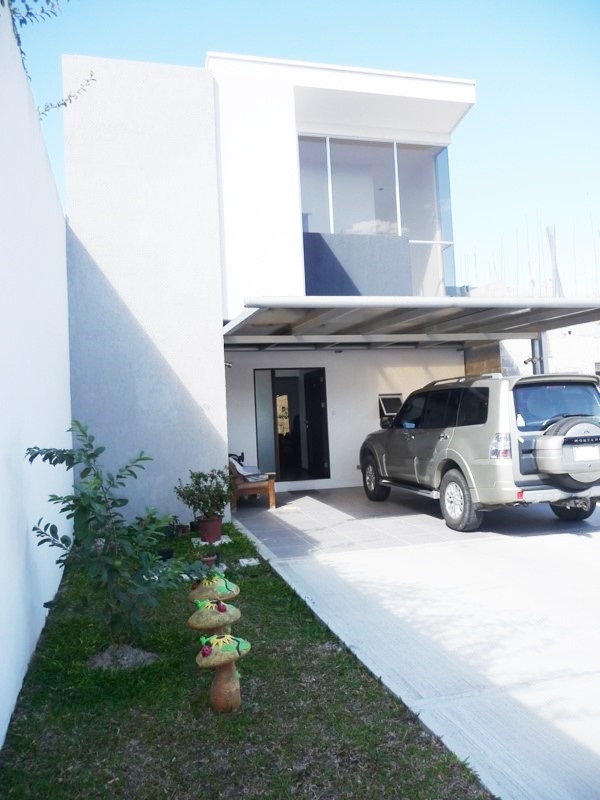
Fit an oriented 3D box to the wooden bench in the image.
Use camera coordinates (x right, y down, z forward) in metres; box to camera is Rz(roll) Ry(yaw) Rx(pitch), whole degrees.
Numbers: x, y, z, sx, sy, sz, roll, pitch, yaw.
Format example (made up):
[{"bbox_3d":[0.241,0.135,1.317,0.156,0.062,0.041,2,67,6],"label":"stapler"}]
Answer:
[{"bbox_3d":[-0.932,1.301,10.692,0.780,0.880,1.300,-2,0,-15],"label":"wooden bench"}]

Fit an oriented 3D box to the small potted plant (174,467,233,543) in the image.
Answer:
[{"bbox_3d":[-1.190,1.292,8.002,0.700,0.920,0.680,-2,0,-15],"label":"small potted plant"}]

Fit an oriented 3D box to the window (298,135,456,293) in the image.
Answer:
[{"bbox_3d":[1.321,-3.011,10.937,2.720,2.660,0.200,-2,0,-15],"label":"window"}]

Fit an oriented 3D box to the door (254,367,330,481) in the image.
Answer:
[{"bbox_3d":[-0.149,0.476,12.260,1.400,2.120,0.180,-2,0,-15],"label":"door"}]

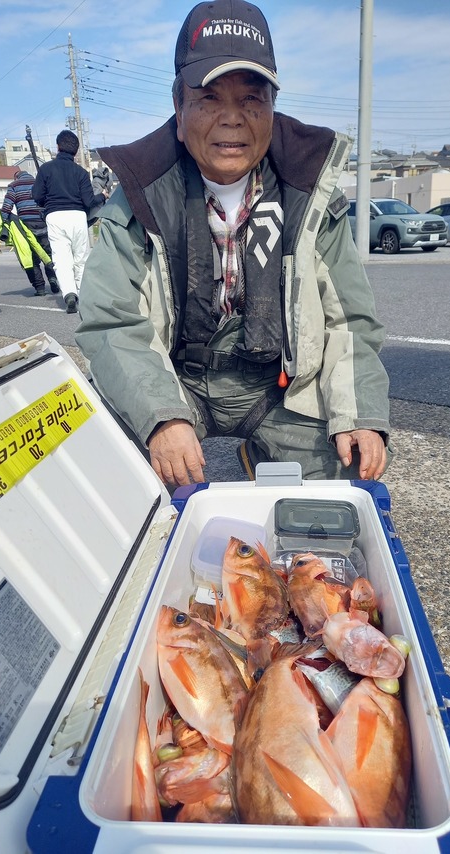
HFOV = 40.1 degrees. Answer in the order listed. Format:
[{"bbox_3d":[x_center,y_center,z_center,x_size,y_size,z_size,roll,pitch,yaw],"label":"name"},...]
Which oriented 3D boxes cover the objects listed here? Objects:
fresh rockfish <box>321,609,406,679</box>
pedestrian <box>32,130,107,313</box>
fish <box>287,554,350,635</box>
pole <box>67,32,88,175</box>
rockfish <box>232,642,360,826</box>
[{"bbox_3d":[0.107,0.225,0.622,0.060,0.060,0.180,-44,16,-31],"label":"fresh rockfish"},{"bbox_3d":[-1.515,-1.988,6.064,0.650,1.700,0.550,-5,17,-8],"label":"pedestrian"},{"bbox_3d":[0.102,0.213,0.718,0.070,0.050,0.184,21,29,-8],"label":"fish"},{"bbox_3d":[-8.538,-16.729,36.611,0.420,11.728,0.420,-3,17,0],"label":"pole"},{"bbox_3d":[0.063,0.301,0.550,0.090,0.055,0.230,0,40,7],"label":"rockfish"}]

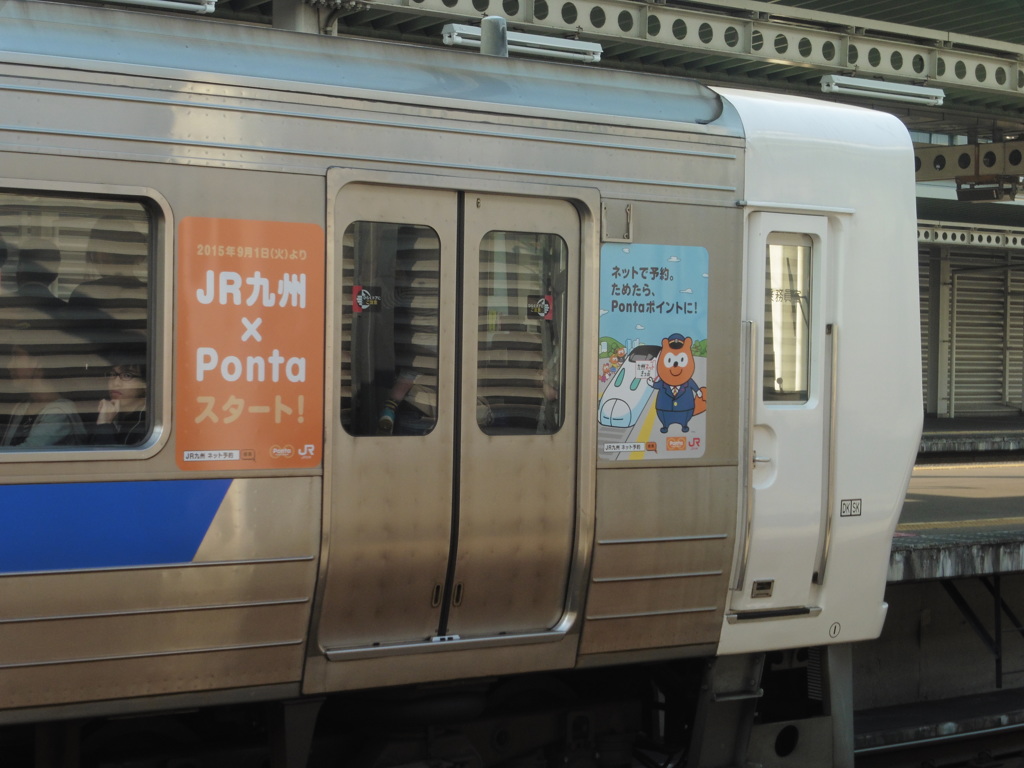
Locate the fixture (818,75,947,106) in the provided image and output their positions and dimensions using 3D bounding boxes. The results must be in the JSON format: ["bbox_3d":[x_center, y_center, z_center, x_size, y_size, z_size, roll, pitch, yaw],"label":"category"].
[{"bbox_3d":[2.792,-2.189,17.506,1.250,0.112,0.150,0,1,-40],"label":"fixture"}]

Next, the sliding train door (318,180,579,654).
[{"bbox_3d":[-0.241,0.131,9.212,1.290,1.800,0.110,0,1,-40],"label":"sliding train door"}]

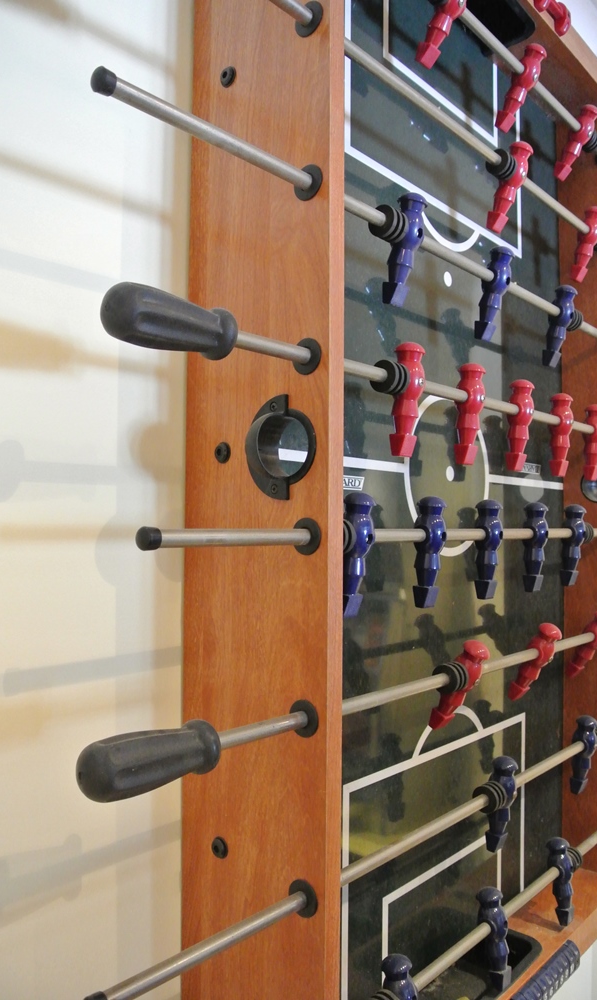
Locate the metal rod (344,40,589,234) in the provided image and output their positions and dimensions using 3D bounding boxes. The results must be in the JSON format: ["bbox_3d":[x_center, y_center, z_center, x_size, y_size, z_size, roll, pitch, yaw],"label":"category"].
[{"bbox_3d":[0.244,-0.404,0.905,0.013,0.013,0.644,-2,-2,42],"label":"metal rod"}]

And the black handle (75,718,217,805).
[{"bbox_3d":[-0.101,0.174,0.501,0.037,0.037,0.102,-2,-3,42],"label":"black handle"}]

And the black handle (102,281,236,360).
[{"bbox_3d":[-0.091,-0.124,0.521,0.037,0.037,0.103,-2,-2,42],"label":"black handle"}]

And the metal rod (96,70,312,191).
[{"bbox_3d":[-0.061,-0.271,0.559,0.015,0.015,0.209,-2,-2,42],"label":"metal rod"}]

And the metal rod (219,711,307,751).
[{"bbox_3d":[-0.030,0.179,0.580,0.013,0.013,0.111,-2,-3,42],"label":"metal rod"}]

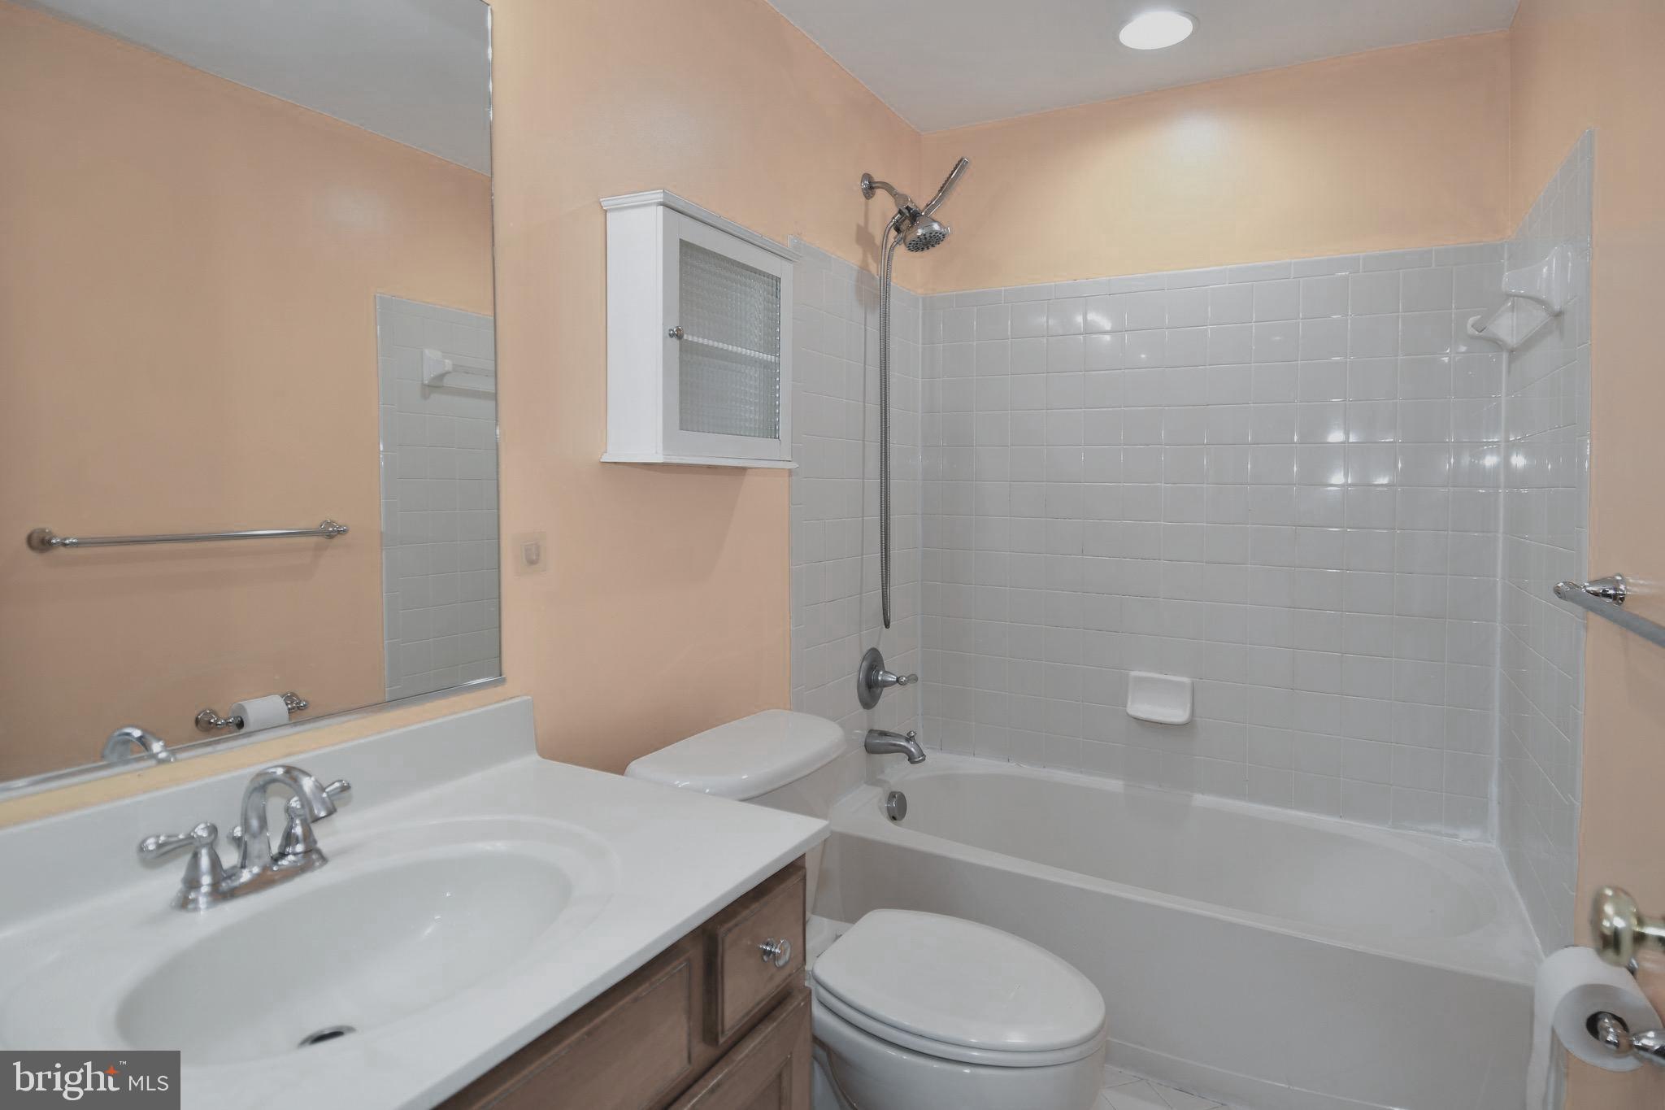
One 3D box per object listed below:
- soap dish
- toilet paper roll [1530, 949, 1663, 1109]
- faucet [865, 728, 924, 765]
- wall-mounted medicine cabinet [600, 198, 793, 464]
[{"bbox_3d":[0.918,0.403,2.340,0.165,0.118,0.055,3,5,30],"label":"soap dish"},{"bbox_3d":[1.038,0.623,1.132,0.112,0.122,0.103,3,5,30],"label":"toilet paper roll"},{"bbox_3d":[0.188,0.542,2.388,0.168,0.089,0.064,3,5,30],"label":"faucet"},{"bbox_3d":[-0.239,-0.404,1.638,0.150,0.455,0.427,3,5,30],"label":"wall-mounted medicine cabinet"}]

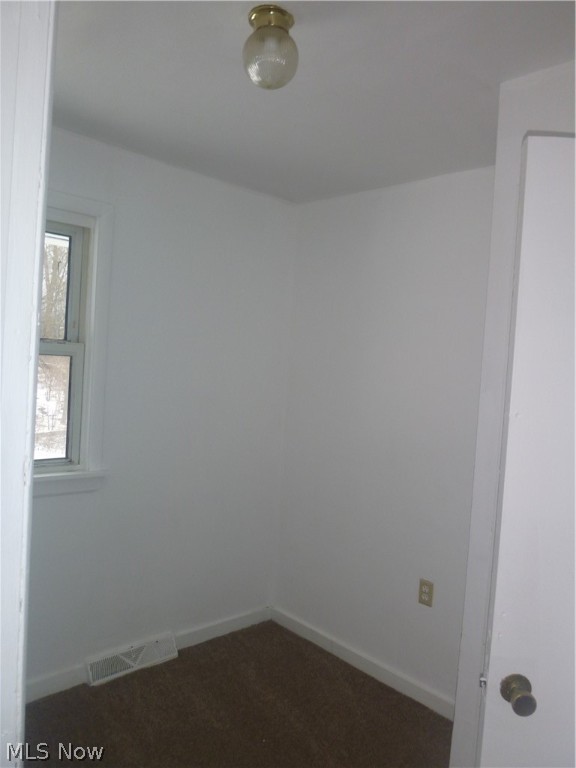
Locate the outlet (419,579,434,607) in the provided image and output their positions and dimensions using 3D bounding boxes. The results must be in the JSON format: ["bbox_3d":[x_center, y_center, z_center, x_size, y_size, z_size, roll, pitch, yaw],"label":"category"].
[{"bbox_3d":[0.645,0.979,2.595,0.071,0.115,0.010,6,4,44],"label":"outlet"}]

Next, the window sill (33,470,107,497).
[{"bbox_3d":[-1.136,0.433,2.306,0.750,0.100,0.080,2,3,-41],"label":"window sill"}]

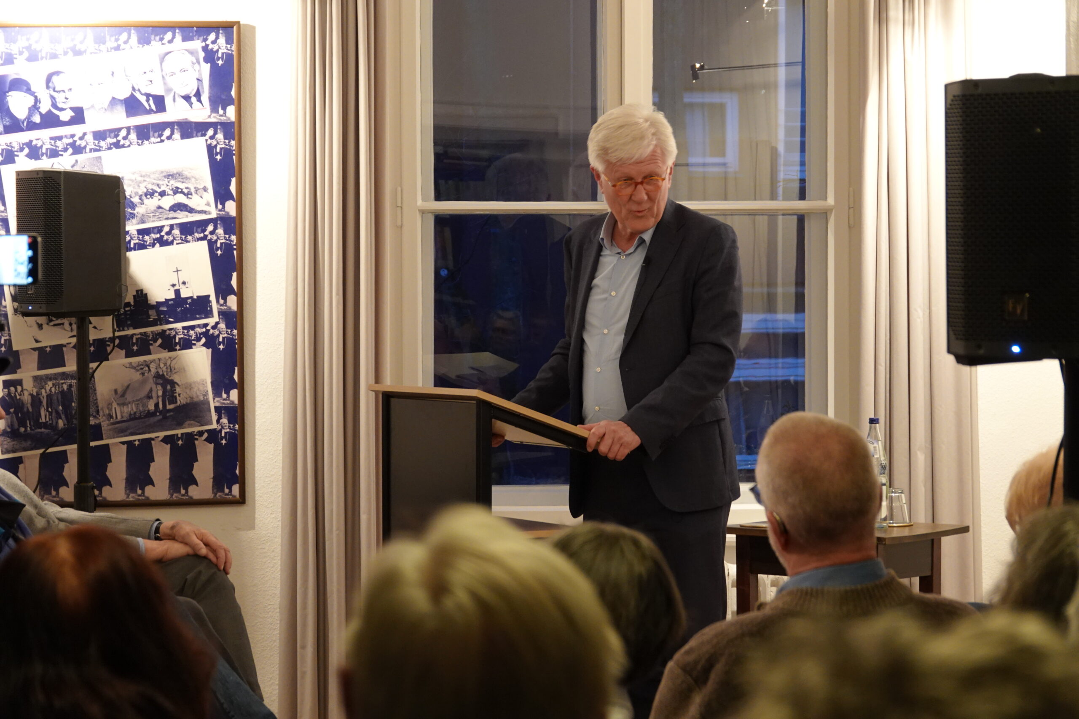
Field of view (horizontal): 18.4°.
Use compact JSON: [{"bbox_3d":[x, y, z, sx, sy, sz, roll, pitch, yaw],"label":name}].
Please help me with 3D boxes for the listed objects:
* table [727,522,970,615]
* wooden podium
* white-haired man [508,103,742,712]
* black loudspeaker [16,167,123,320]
[{"bbox_3d":[0.847,0.821,9.203,0.546,0.711,0.408,1,2,40],"label":"table"},{"bbox_3d":[-0.136,0.636,7.833,0.310,1.148,0.553,-1,1,-29],"label":"wooden podium"},{"bbox_3d":[0.206,0.303,7.889,0.640,1.809,0.500,1,2,45],"label":"white-haired man"},{"bbox_3d":[-1.303,-0.316,9.245,0.260,0.410,0.285,-1,2,-38],"label":"black loudspeaker"}]

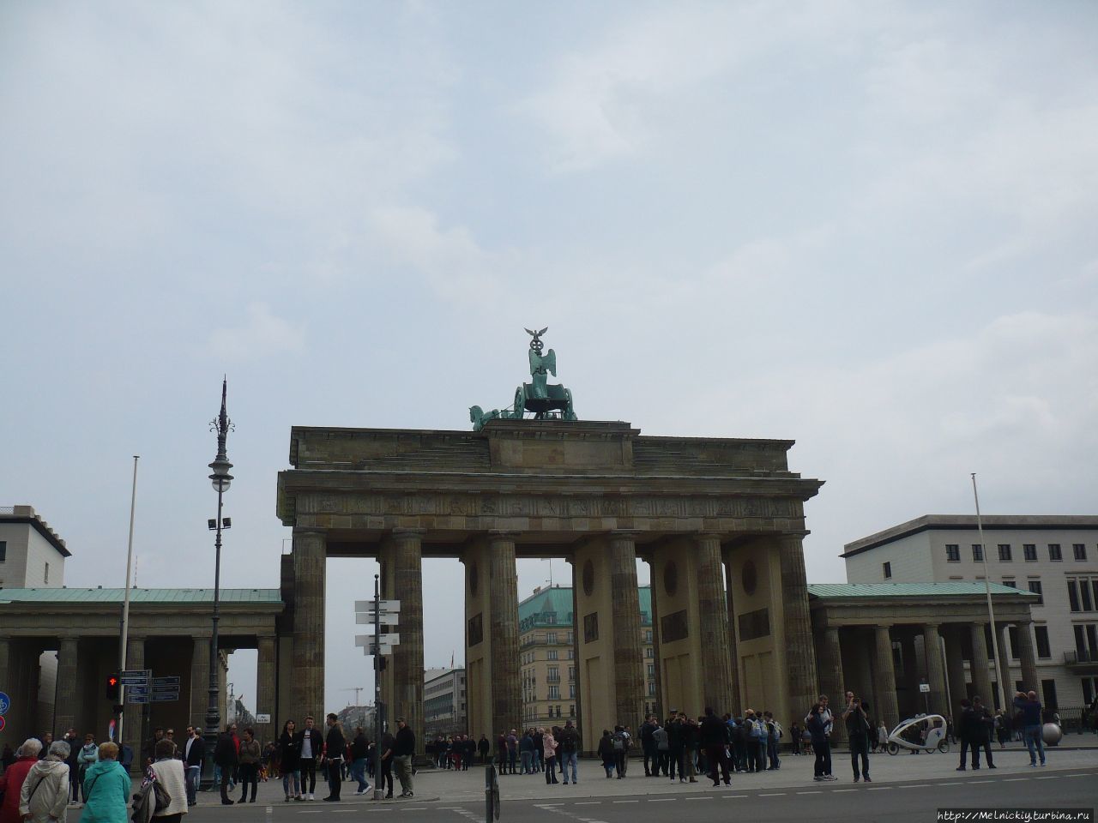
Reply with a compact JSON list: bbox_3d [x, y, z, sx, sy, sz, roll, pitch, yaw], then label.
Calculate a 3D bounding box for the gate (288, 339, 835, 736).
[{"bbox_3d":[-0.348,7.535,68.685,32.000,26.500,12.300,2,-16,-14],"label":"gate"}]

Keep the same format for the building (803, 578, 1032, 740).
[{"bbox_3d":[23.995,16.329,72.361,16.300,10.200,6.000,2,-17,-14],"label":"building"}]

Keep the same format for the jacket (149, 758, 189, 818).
[{"bbox_3d":[-4.318,4.259,12.600,0.460,0.630,0.310,6,-18,-27],"label":"jacket"}]

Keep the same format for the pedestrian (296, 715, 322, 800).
[{"bbox_3d":[-5.329,7.746,24.766,0.560,1.780,0.360,-2,-16,0],"label":"pedestrian"}]

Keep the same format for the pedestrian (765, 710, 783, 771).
[{"bbox_3d":[6.884,10.066,33.925,0.450,1.698,0.480,-10,-17,28],"label":"pedestrian"}]

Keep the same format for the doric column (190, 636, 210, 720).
[{"bbox_3d":[-18.930,15.650,60.200,1.200,7.100,1.200,2,-16,-13],"label":"doric column"}]

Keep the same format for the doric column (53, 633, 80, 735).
[{"bbox_3d":[-24.189,14.848,55.370,1.150,7.000,1.150,2,-16,-14],"label":"doric column"}]

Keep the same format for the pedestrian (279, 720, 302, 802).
[{"bbox_3d":[-5.901,7.994,25.430,0.500,1.736,0.340,0,-15,-6],"label":"pedestrian"}]

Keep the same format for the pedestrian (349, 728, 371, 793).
[{"bbox_3d":[-5.021,9.277,29.522,0.500,1.678,0.500,-5,-16,11],"label":"pedestrian"}]

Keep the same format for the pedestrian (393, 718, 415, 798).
[{"bbox_3d":[-3.330,7.915,25.430,0.400,1.737,0.520,3,-16,-17],"label":"pedestrian"}]

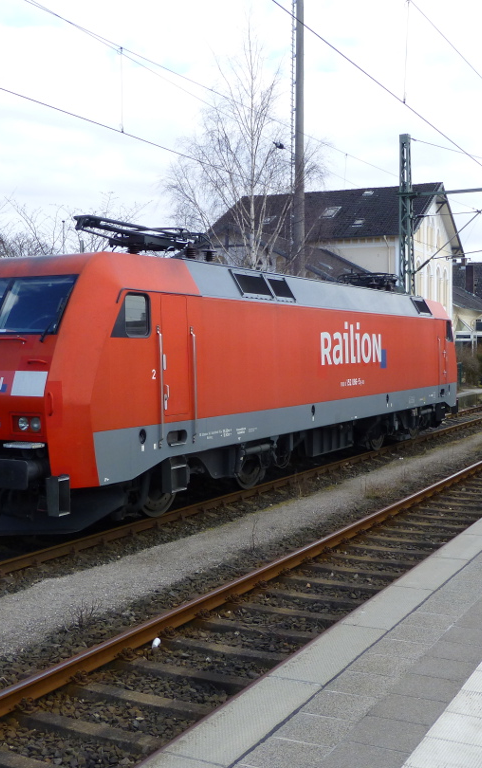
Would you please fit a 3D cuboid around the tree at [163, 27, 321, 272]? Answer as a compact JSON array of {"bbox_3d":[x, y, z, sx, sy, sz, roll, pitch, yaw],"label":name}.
[{"bbox_3d":[0.051,-5.511,30.300,5.400,13.300,5.200,1,3,28],"label":"tree"}]

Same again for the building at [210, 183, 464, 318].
[{"bbox_3d":[5.010,-5.032,47.356,12.000,10.700,10.800,1,3,28],"label":"building"}]

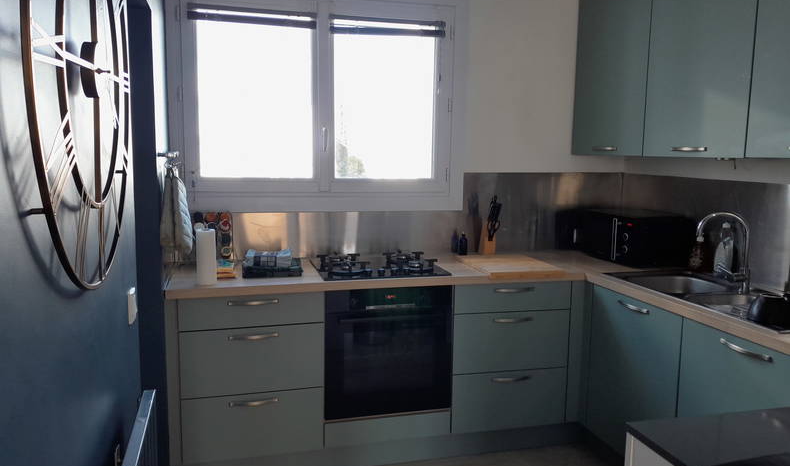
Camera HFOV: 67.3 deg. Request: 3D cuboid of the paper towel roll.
[{"bbox_3d":[-0.802,0.098,2.523,0.086,0.228,0.086,-1,8,-15],"label":"paper towel roll"}]

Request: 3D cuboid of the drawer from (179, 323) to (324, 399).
[{"bbox_3d":[-0.659,0.510,2.755,0.592,0.287,0.510,-1,8,-15],"label":"drawer"}]

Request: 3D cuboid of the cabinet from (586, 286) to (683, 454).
[{"bbox_3d":[1.292,0.630,2.651,0.570,0.717,0.595,-1,8,-15],"label":"cabinet"}]

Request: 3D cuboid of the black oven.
[{"bbox_3d":[-0.087,0.505,2.929,0.596,0.588,0.570,-1,8,-15],"label":"black oven"}]

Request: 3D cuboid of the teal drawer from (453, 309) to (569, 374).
[{"bbox_3d":[0.500,0.487,3.064,0.595,0.287,0.510,-1,8,-15],"label":"teal drawer"}]

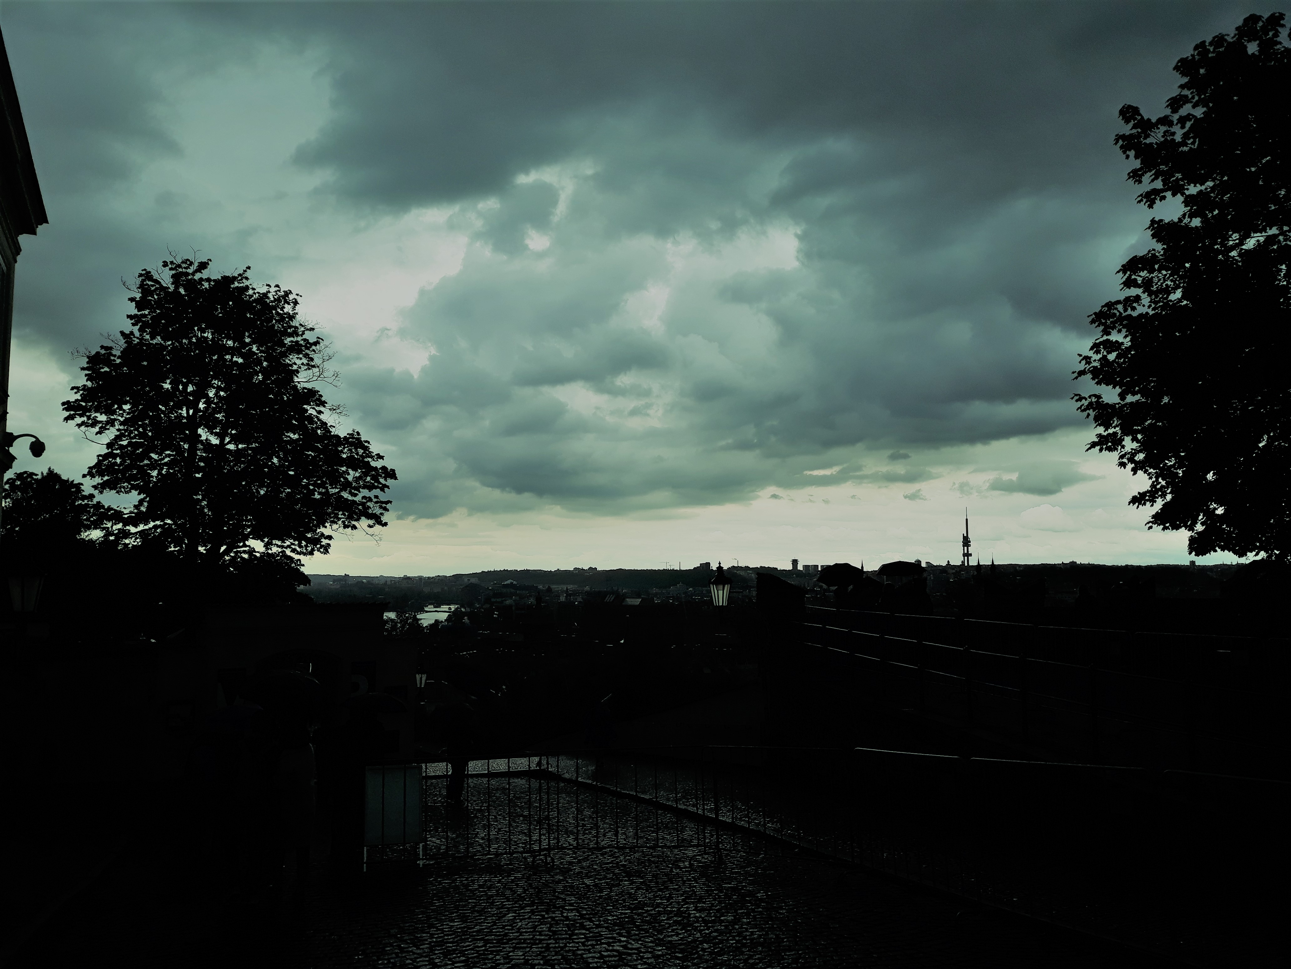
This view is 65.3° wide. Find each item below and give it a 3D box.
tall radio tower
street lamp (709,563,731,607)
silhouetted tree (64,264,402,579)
[{"bbox_3d":[1012.216,178.440,3170.000,31.000,216.000,31.000,-2,-6,18],"label":"tall radio tower"},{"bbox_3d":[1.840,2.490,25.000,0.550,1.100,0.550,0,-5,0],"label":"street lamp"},{"bbox_3d":[-15.420,-0.702,37.231,12.000,15.600,11.500,2,-6,-23],"label":"silhouetted tree"}]

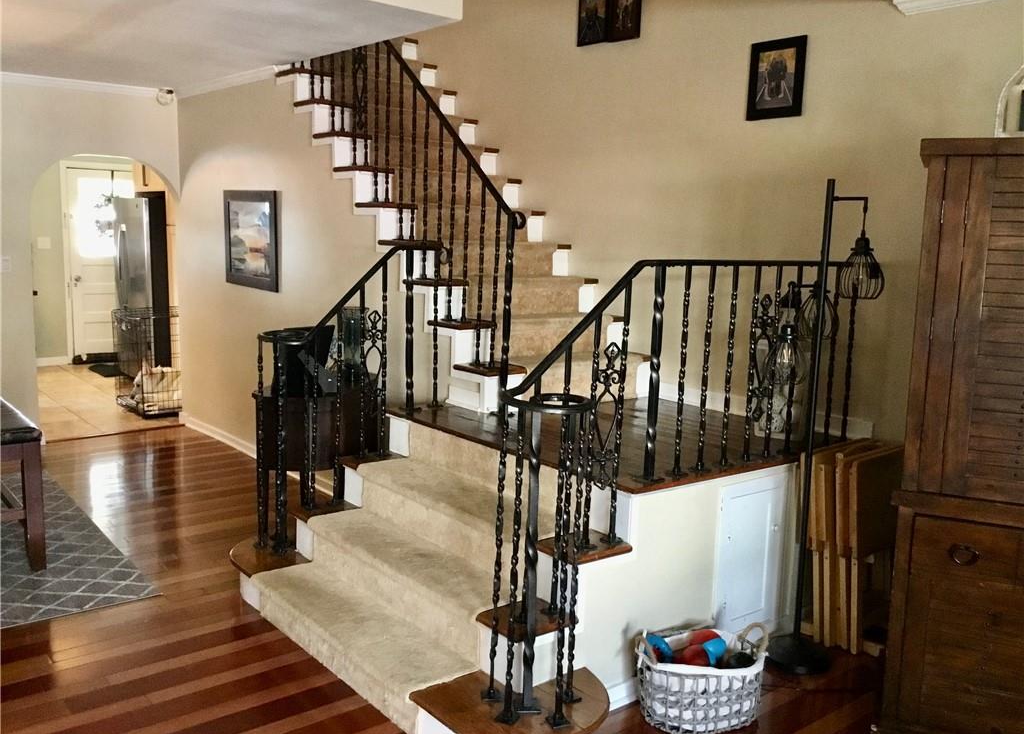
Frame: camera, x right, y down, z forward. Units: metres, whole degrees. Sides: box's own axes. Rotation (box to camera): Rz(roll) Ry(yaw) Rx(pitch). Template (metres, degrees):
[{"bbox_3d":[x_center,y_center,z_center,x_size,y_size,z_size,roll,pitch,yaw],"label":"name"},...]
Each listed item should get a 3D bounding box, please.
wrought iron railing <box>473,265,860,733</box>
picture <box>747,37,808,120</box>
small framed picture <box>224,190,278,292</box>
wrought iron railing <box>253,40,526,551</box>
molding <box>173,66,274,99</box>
[{"bbox_3d":[0.736,0.286,3.090,2.019,1.278,0.328,-4,10,-38],"label":"wrought iron railing"},{"bbox_3d":[1.157,-1.268,4.038,0.025,0.338,0.292,-4,10,-38],"label":"picture"},{"bbox_3d":[-1.704,-0.826,5.936,0.030,0.618,0.812,-4,10,-38],"label":"small framed picture"},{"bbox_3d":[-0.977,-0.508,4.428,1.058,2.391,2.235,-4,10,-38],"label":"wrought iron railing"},{"bbox_3d":[-1.961,-1.890,6.123,0.070,0.077,1.743,-4,10,-38],"label":"molding"}]

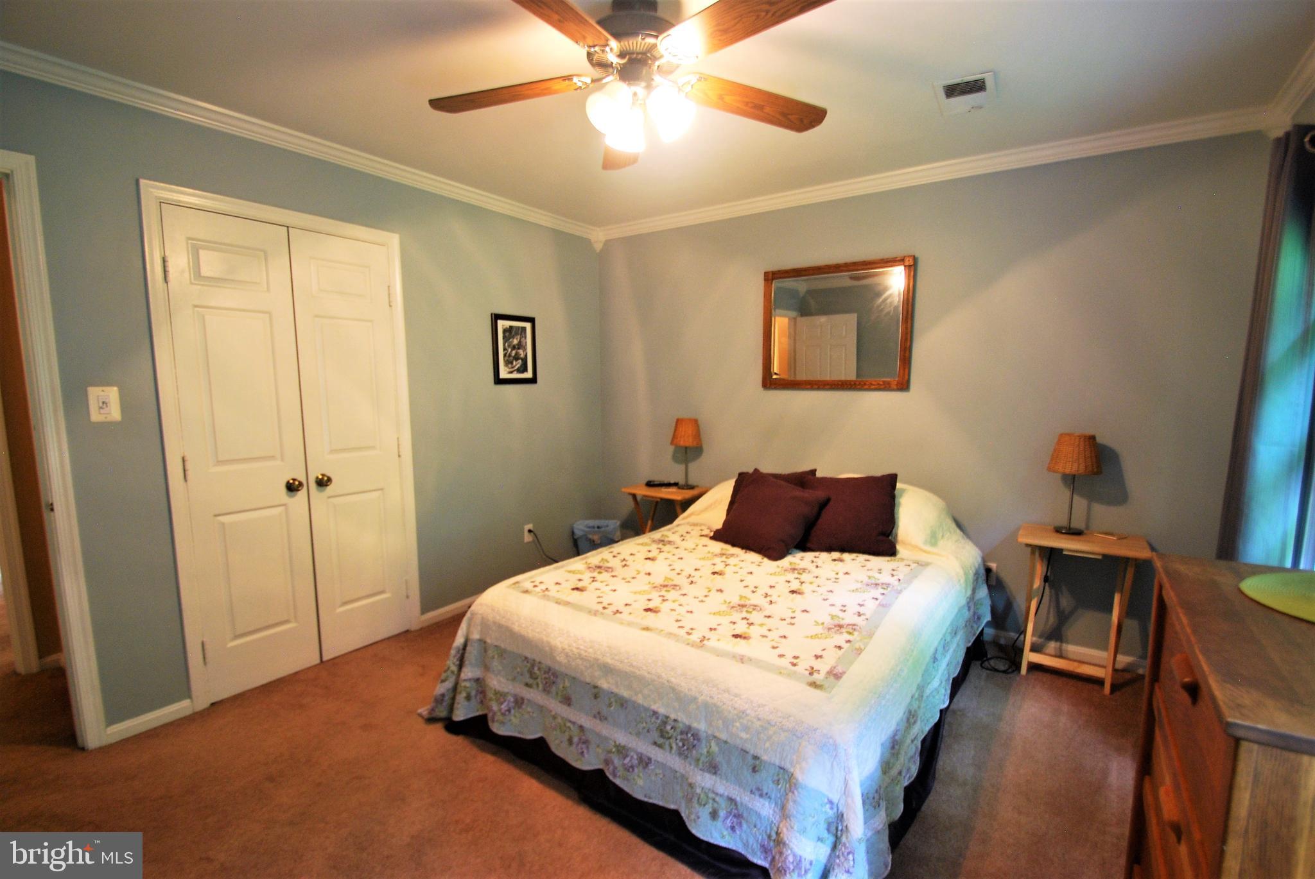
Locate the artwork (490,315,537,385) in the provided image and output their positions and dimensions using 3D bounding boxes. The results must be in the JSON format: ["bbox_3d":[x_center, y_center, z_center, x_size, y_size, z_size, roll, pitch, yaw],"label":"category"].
[{"bbox_3d":[-0.885,-0.564,3.456,0.025,0.428,0.346,5,8,35],"label":"artwork"}]

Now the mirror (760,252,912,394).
[{"bbox_3d":[0.987,-0.635,3.107,0.835,0.695,0.035,5,8,35],"label":"mirror"}]

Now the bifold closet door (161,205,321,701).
[{"bbox_3d":[-1.751,0.090,2.345,0.035,2.020,0.435,5,8,35],"label":"bifold closet door"}]

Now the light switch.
[{"bbox_3d":[-1.975,-0.124,1.962,0.012,0.125,0.080,5,8,35],"label":"light switch"}]

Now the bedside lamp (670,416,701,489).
[{"bbox_3d":[0.187,0.089,3.552,0.210,0.455,0.210,0,7,0],"label":"bedside lamp"}]

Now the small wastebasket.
[{"bbox_3d":[-0.425,0.765,3.858,0.320,0.350,0.250,0,7,0],"label":"small wastebasket"}]

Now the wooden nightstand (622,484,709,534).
[{"bbox_3d":[0.063,0.641,3.606,0.480,0.655,0.370,5,8,35],"label":"wooden nightstand"}]

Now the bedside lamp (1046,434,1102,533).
[{"bbox_3d":[1.924,0.212,2.540,0.210,0.455,0.210,5,8,35],"label":"bedside lamp"}]

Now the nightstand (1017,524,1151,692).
[{"bbox_3d":[1.926,0.755,2.542,0.475,0.645,0.365,5,8,35],"label":"nightstand"}]

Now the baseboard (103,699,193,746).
[{"bbox_3d":[-1.963,1.098,2.123,0.015,0.062,0.270,5,8,35],"label":"baseboard"}]

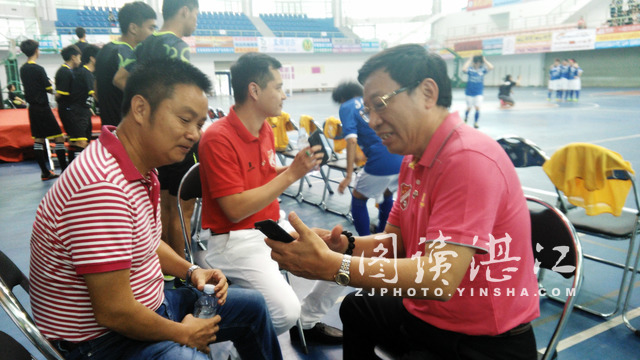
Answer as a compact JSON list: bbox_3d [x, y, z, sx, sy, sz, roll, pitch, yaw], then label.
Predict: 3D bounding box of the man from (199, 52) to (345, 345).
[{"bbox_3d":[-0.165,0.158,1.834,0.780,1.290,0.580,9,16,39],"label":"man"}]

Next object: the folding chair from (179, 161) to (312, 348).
[{"bbox_3d":[-0.333,0.357,2.008,0.430,0.845,0.460,-12,16,-39],"label":"folding chair"}]

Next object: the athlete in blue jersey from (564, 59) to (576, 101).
[{"bbox_3d":[10.244,-4.085,18.700,0.500,1.700,0.320,6,15,31],"label":"athlete in blue jersey"}]

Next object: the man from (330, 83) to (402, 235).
[{"bbox_3d":[0.326,-0.062,3.081,0.480,1.150,0.620,-12,16,-39],"label":"man"}]

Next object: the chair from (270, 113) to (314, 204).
[{"bbox_3d":[-0.171,-0.257,4.730,0.460,0.845,0.430,-10,15,-34],"label":"chair"}]

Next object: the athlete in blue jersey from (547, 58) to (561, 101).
[{"bbox_3d":[9.631,-4.129,18.900,0.500,1.700,0.320,6,15,31],"label":"athlete in blue jersey"}]

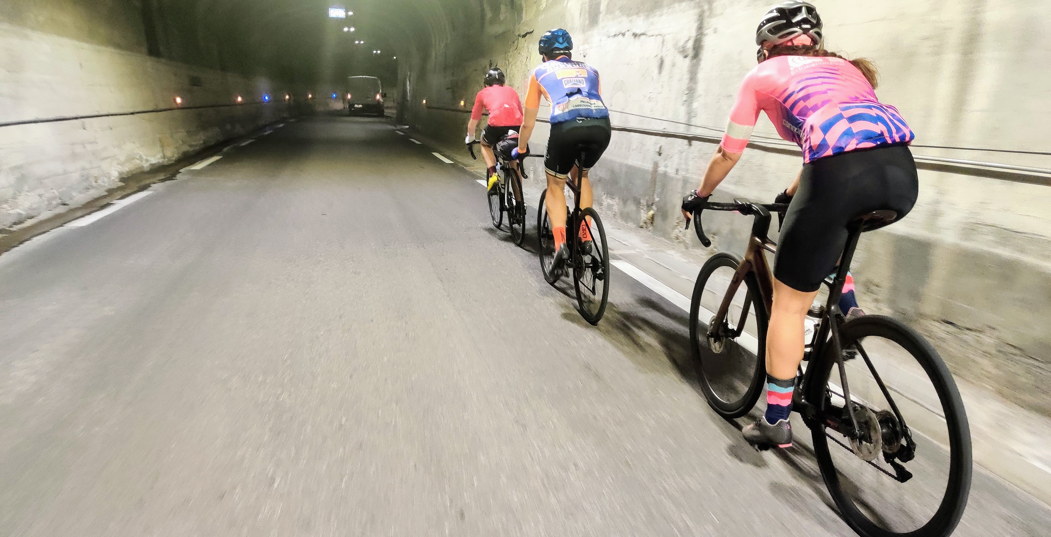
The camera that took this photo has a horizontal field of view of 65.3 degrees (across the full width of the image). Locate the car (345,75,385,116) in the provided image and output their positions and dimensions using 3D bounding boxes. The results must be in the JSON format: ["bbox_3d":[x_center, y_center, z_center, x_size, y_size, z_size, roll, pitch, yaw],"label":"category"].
[{"bbox_3d":[-10.157,-11.105,52.609,2.050,2.380,5.400,1,11,-8],"label":"car"}]

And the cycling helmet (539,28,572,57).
[{"bbox_3d":[0.198,-1.468,5.310,0.215,0.168,0.285,0,12,-13],"label":"cycling helmet"}]

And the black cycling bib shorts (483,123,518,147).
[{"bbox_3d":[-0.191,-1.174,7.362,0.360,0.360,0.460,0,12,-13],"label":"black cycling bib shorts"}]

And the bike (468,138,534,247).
[{"bbox_3d":[-0.208,-0.770,7.611,0.440,0.950,1.660,0,12,-13],"label":"bike"}]

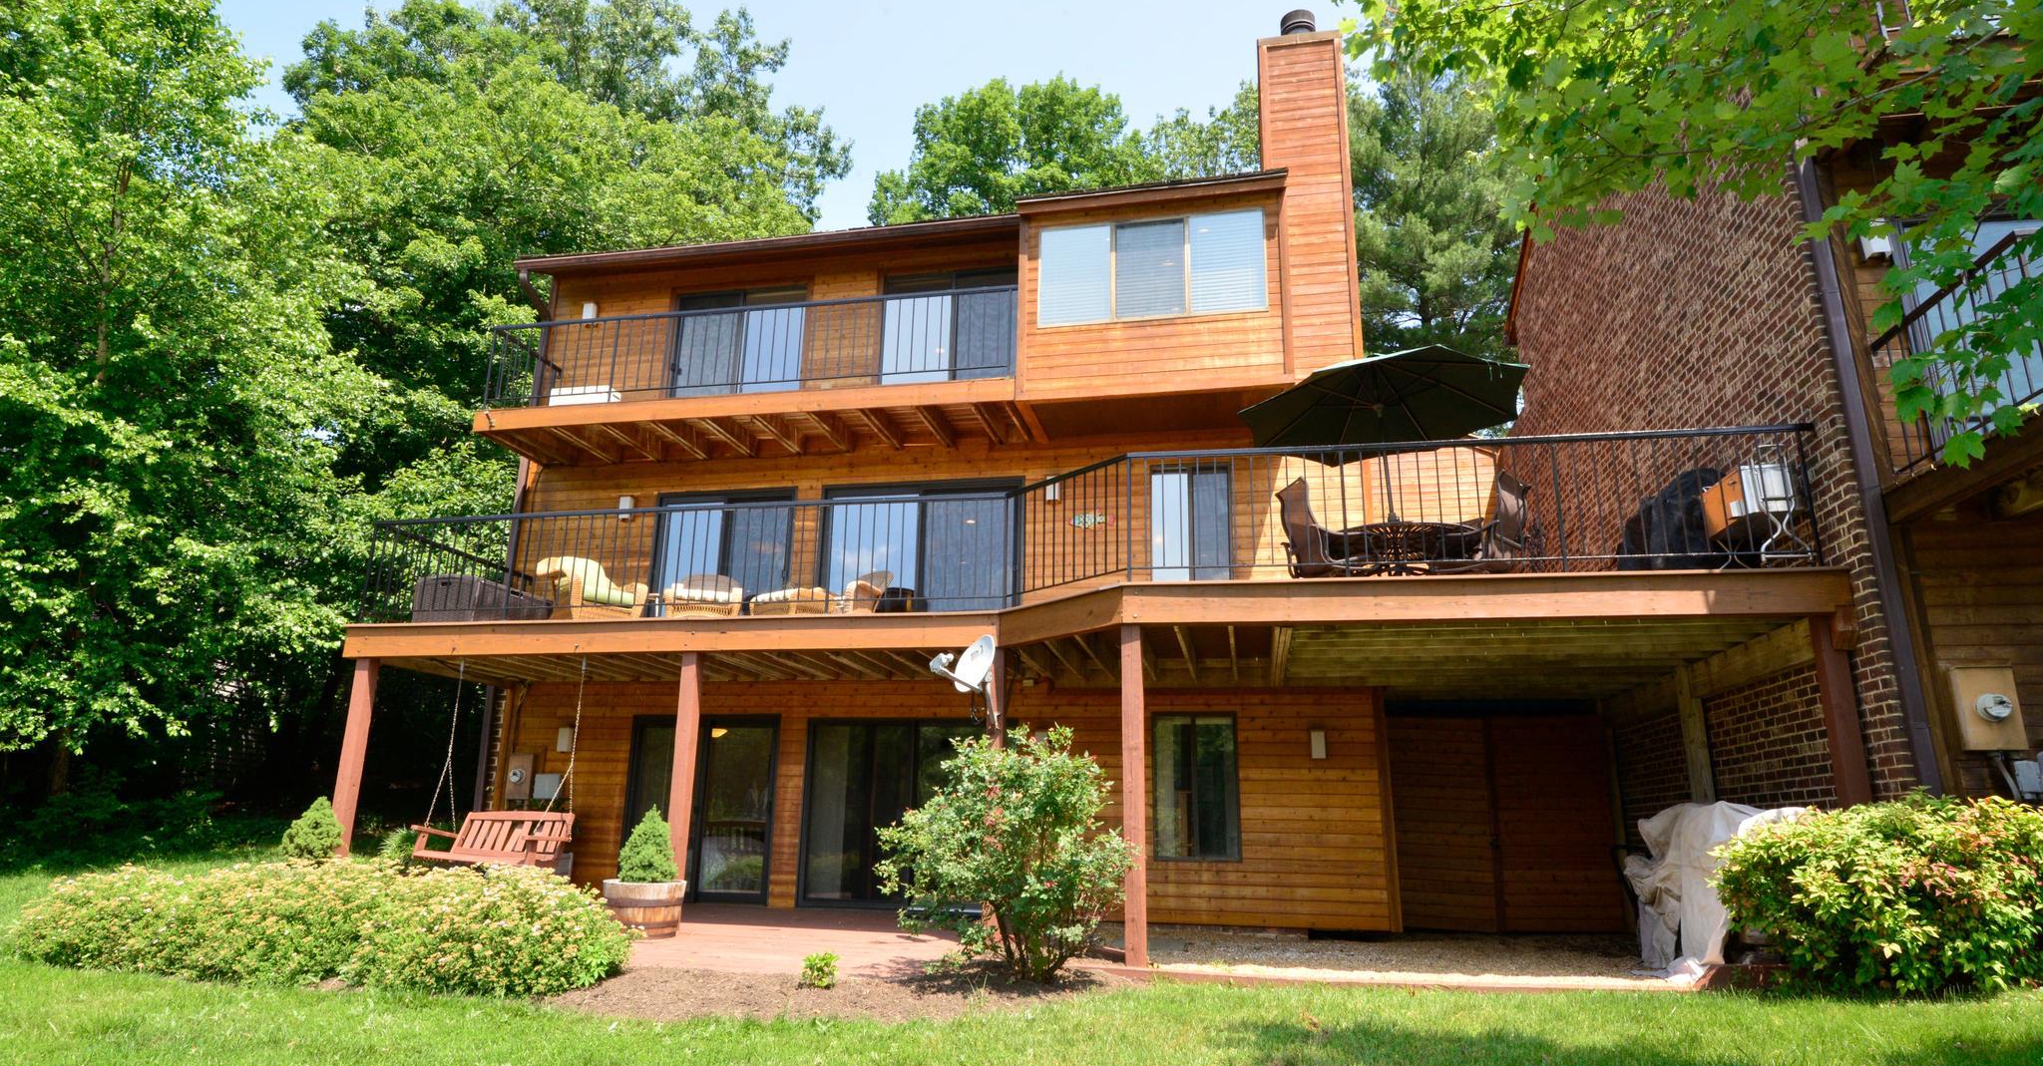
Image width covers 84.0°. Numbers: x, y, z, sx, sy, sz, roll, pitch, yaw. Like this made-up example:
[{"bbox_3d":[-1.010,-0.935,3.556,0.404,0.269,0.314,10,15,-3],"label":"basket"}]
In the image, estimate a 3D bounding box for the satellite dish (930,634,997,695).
[{"bbox_3d":[-0.527,1.068,9.412,0.500,0.500,0.500,12,-18,-34],"label":"satellite dish"}]

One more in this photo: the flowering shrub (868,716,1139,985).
[{"bbox_3d":[-0.127,2.200,8.072,1.853,1.750,1.640,-2,-14,10],"label":"flowering shrub"}]

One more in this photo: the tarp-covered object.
[{"bbox_3d":[4.892,2.497,7.989,1.000,1.180,1.000,-2,-14,10],"label":"tarp-covered object"}]

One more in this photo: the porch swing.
[{"bbox_3d":[-4.980,2.242,10.953,1.350,1.970,0.700,-4,-16,17],"label":"porch swing"}]

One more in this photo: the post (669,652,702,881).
[{"bbox_3d":[-3.021,2.267,10.134,0.140,2.390,0.140,-2,-15,11],"label":"post"}]

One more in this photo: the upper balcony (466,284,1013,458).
[{"bbox_3d":[-2.989,-1.724,13.086,6.217,1.289,1.343,-2,-14,10],"label":"upper balcony"}]

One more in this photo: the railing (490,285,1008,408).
[{"bbox_3d":[-2.961,-1.852,13.112,6.163,1.027,1.303,-2,-14,10],"label":"railing"}]

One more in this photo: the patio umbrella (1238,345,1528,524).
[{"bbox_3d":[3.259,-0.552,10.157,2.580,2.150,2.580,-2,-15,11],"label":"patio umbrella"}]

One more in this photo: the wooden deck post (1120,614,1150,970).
[{"bbox_3d":[0.840,1.910,8.441,0.140,2.450,0.140,-2,-15,11],"label":"wooden deck post"}]

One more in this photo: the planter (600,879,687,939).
[{"bbox_3d":[-3.167,3.136,9.491,0.670,0.421,0.670,-2,-14,10],"label":"planter"}]

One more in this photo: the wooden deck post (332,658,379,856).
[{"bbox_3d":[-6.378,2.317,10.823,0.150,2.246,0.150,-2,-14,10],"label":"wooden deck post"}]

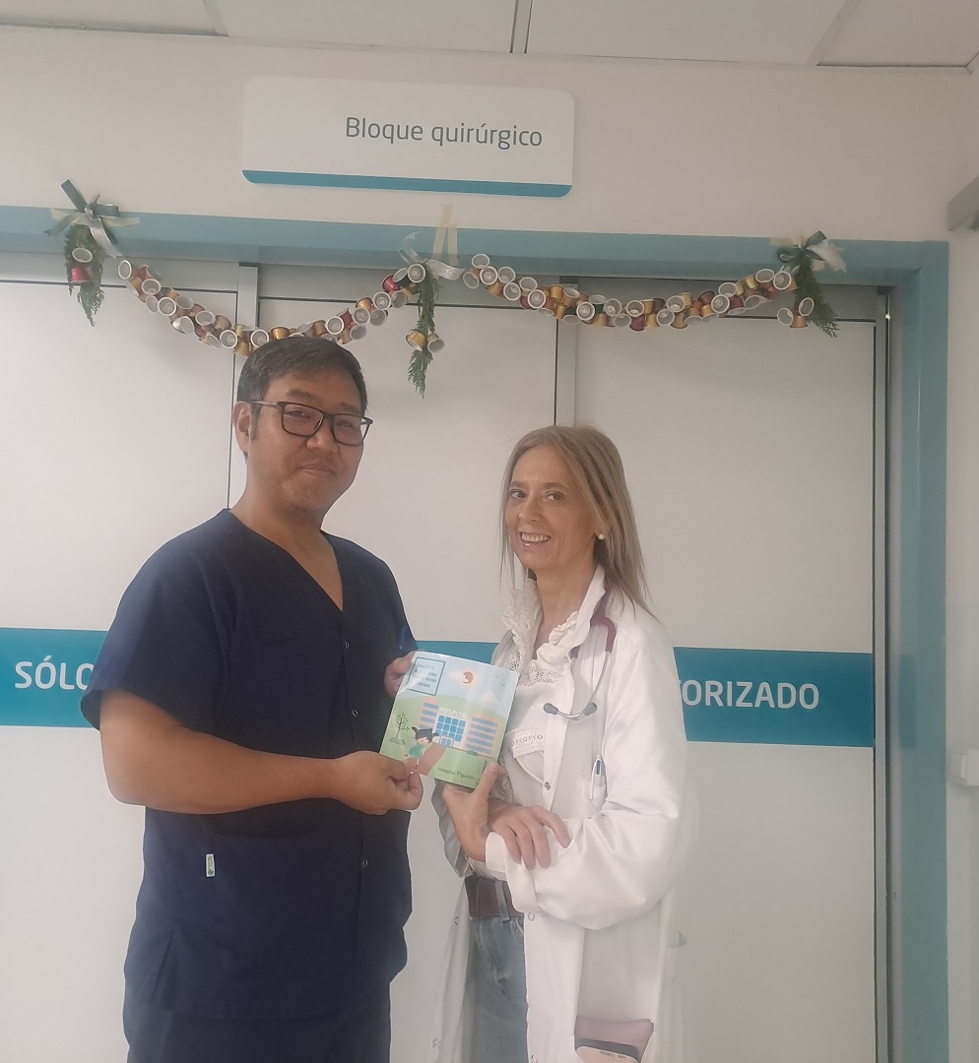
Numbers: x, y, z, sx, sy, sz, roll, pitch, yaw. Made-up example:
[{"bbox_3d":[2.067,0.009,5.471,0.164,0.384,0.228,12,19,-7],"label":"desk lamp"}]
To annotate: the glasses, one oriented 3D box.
[{"bbox_3d":[-0.255,-0.147,1.408,0.143,0.047,0.145,7,2,-36],"label":"glasses"}]

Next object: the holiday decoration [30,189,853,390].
[{"bbox_3d":[-0.073,-0.454,1.992,1.540,0.390,0.080,2,-4,-2],"label":"holiday decoration"}]

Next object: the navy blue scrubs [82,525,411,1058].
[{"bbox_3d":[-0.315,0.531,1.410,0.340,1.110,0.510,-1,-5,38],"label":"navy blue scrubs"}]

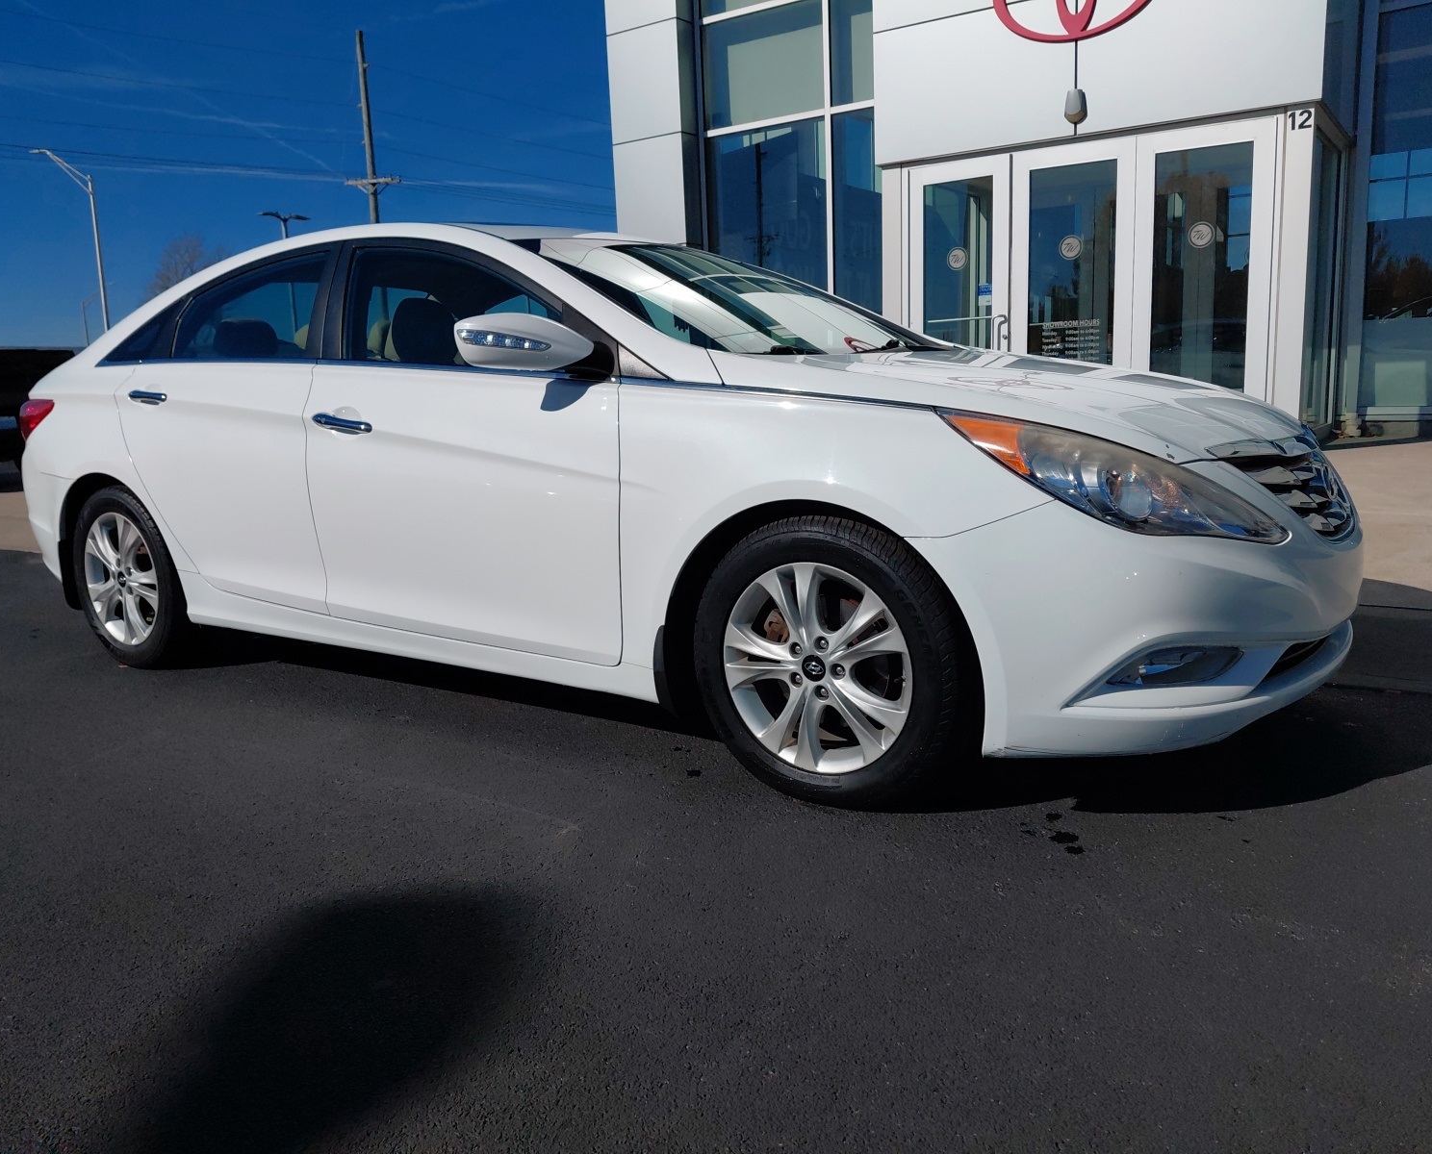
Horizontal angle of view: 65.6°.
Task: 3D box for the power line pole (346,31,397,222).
[{"bbox_3d":[-14.421,-14.370,47.283,2.350,16.650,0.380,-2,9,0],"label":"power line pole"}]

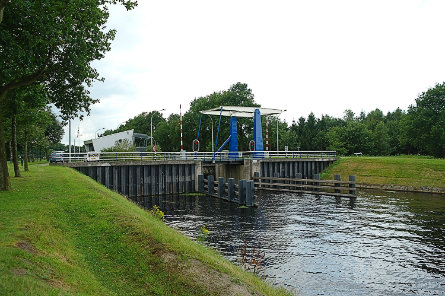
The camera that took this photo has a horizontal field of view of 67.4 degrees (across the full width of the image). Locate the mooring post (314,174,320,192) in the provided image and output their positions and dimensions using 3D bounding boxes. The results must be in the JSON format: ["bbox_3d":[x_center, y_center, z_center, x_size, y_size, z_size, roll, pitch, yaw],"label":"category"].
[{"bbox_3d":[11.730,4.540,41.300,0.620,2.340,0.620,0,0,33],"label":"mooring post"}]

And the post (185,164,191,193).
[{"bbox_3d":[-4.490,3.940,42.800,0.720,3.500,0.550,0,0,-22],"label":"post"}]

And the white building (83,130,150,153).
[{"bbox_3d":[-19.600,-0.660,62.700,11.200,4.900,5.800,0,0,22],"label":"white building"}]

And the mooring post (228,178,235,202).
[{"bbox_3d":[1.000,4.500,36.100,0.600,2.400,0.600,0,0,-24],"label":"mooring post"}]

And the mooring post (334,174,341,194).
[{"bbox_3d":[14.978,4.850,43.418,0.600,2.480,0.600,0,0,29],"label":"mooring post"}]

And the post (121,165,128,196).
[{"bbox_3d":[-12.120,4.147,41.288,0.750,3.870,0.420,0,0,-26],"label":"post"}]

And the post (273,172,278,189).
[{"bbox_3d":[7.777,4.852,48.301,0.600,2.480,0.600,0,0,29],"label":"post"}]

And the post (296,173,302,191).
[{"bbox_3d":[9.830,4.550,42.700,0.620,2.340,0.620,0,0,33],"label":"post"}]

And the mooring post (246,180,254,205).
[{"bbox_3d":[2.760,4.470,33.100,0.620,2.450,0.620,0,0,-24],"label":"mooring post"}]

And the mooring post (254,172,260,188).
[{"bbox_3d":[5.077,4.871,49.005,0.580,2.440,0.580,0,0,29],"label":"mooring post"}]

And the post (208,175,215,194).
[{"bbox_3d":[-1.360,4.530,40.600,0.600,2.360,0.600,0,0,-24],"label":"post"}]

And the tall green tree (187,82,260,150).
[{"bbox_3d":[-0.200,-6.270,73.000,16.000,16.100,13.500,0,0,0],"label":"tall green tree"}]

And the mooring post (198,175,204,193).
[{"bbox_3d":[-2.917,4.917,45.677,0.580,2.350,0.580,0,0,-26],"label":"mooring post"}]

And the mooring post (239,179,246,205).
[{"bbox_3d":[2.227,4.799,36.582,0.650,2.560,0.620,0,0,-26],"label":"mooring post"}]

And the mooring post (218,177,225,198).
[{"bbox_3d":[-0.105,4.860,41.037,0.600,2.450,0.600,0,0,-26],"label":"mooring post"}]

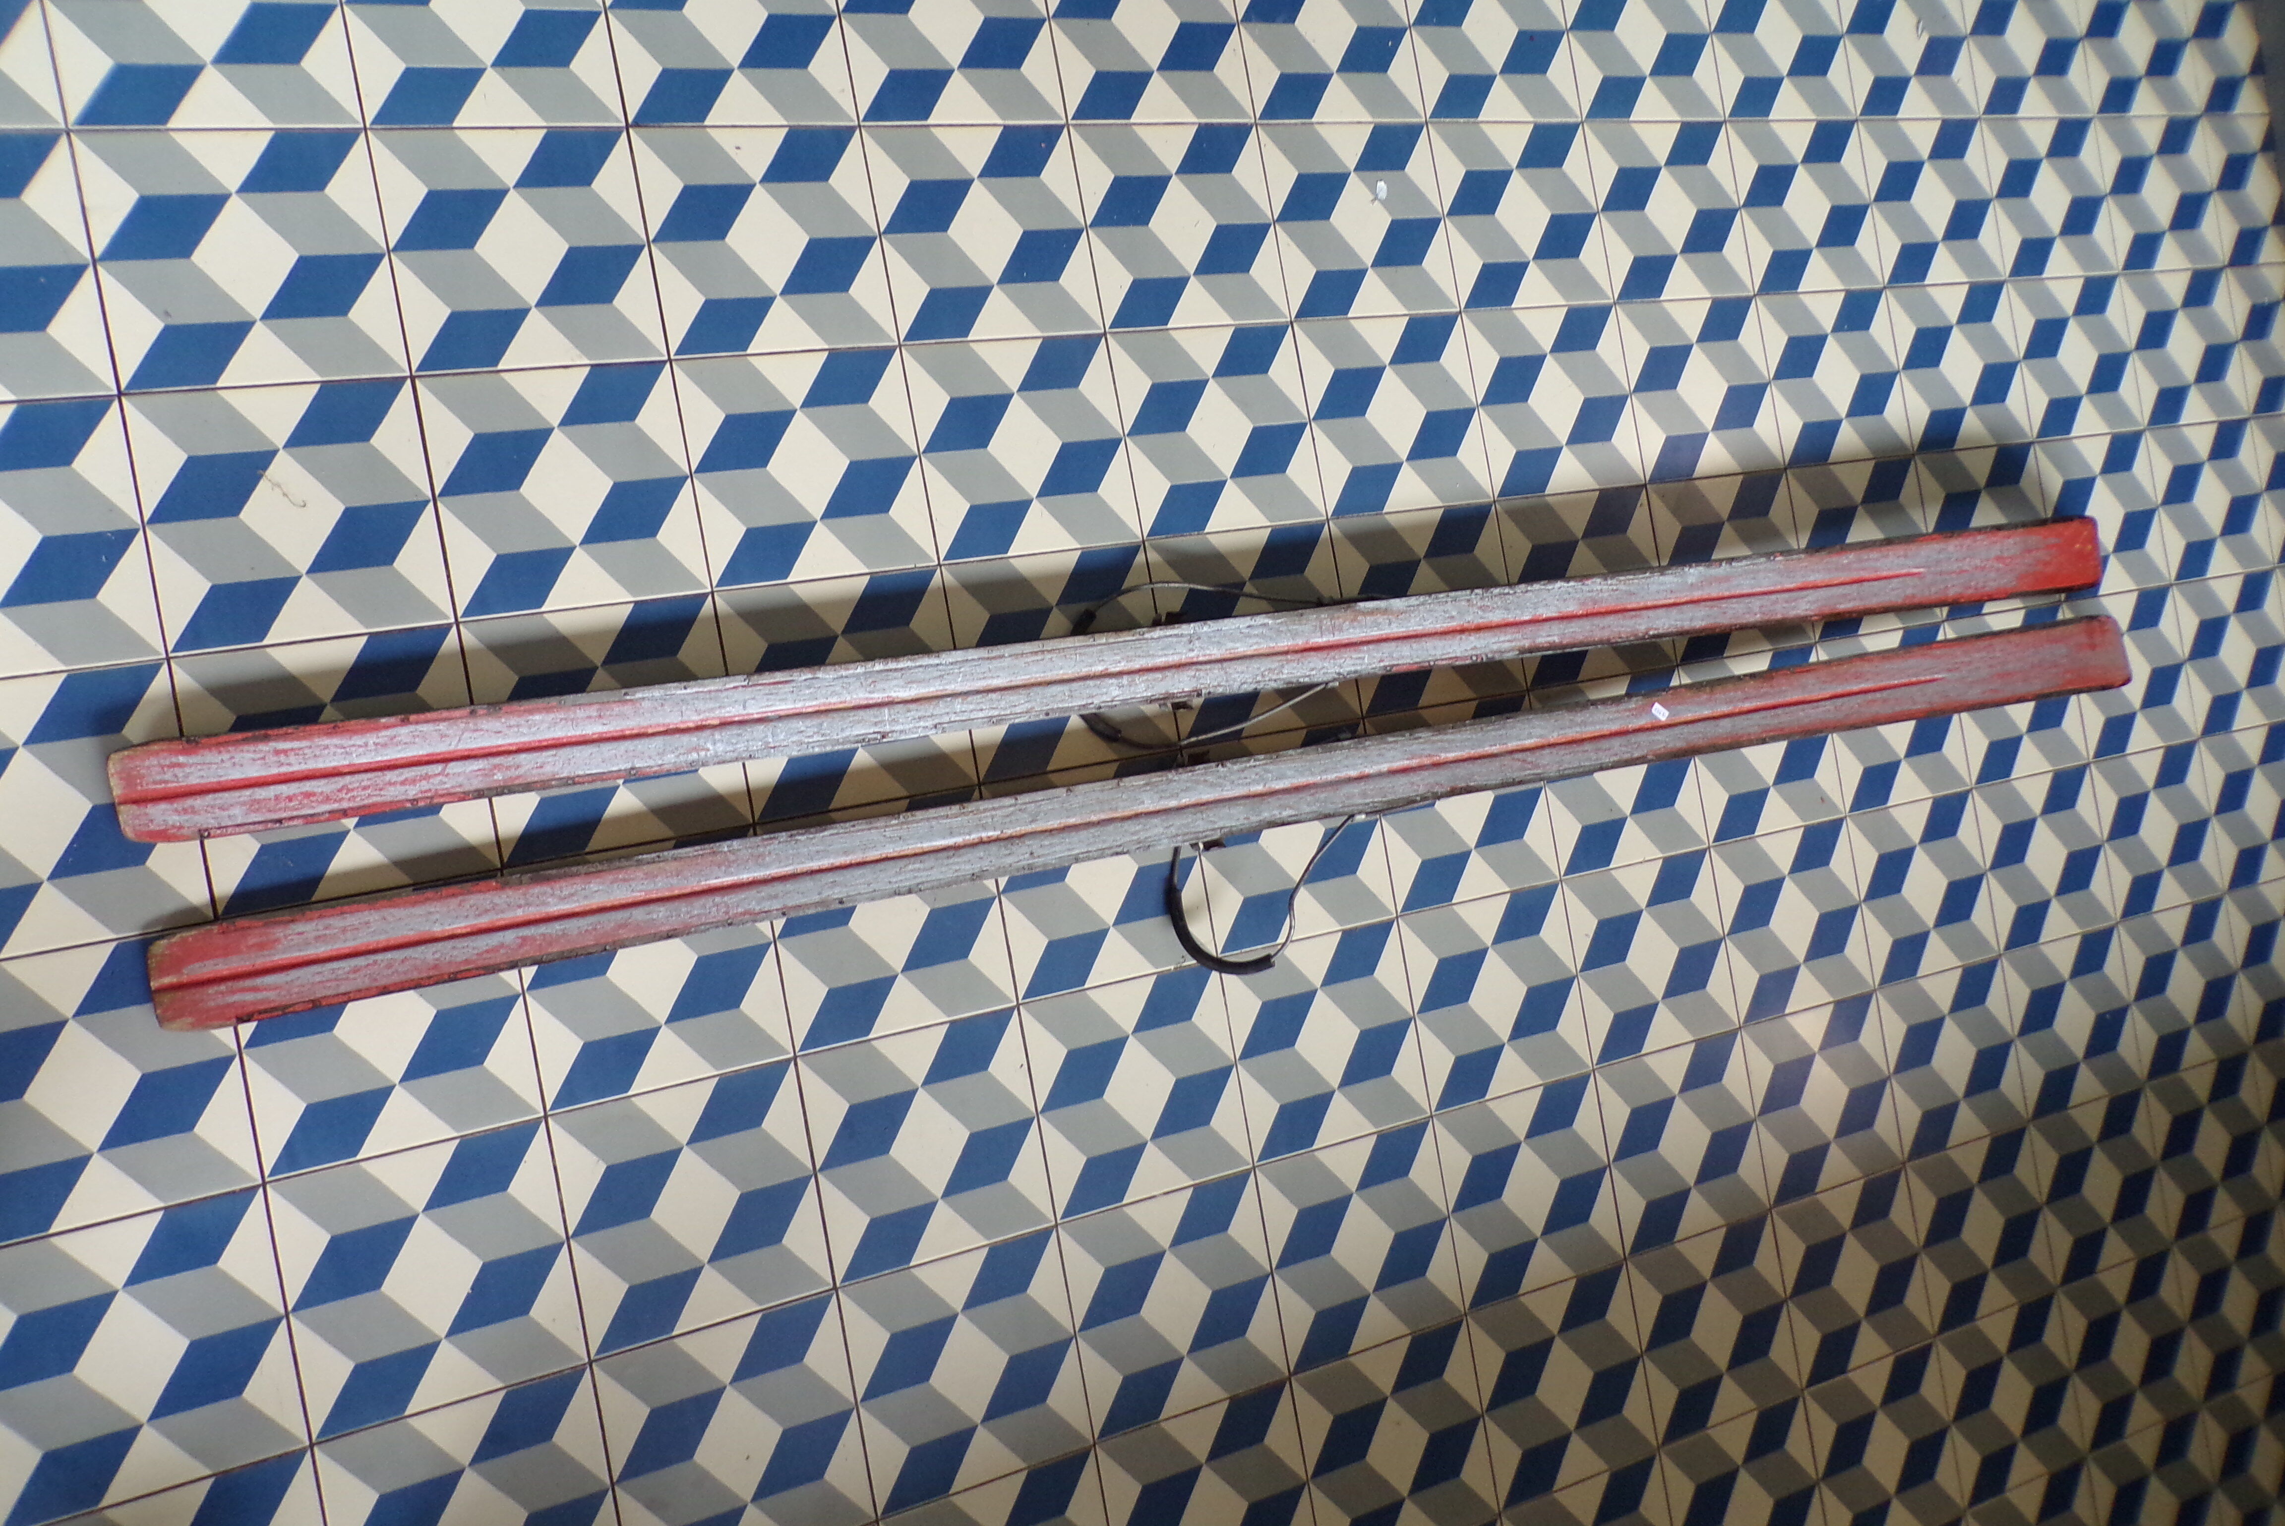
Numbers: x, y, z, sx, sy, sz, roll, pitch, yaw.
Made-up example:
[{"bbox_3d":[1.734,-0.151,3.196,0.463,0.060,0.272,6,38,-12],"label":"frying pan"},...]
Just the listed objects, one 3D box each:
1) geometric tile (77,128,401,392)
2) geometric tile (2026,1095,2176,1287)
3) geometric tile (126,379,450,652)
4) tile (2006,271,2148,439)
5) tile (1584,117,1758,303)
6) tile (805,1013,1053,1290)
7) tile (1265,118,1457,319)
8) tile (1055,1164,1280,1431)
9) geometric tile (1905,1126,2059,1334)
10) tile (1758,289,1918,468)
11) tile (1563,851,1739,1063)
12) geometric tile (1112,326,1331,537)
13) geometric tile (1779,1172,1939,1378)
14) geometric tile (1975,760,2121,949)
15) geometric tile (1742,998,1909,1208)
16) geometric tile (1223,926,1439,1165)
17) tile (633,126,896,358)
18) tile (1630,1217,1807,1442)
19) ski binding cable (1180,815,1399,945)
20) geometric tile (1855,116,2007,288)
[{"bbox_3d":[-0.690,-0.391,1.229,0.200,0.015,0.200,-10,90,-22],"label":"geometric tile"},{"bbox_3d":[1.156,0.504,1.918,0.200,0.012,0.200,-10,90,-22],"label":"geometric tile"},{"bbox_3d":[-0.659,-0.194,1.230,0.198,0.012,0.198,-10,90,-22],"label":"geometric tile"},{"bbox_3d":[1.168,-0.512,1.989,0.200,0.010,0.200,-10,90,-22],"label":"tile"},{"bbox_3d":[0.587,-0.614,1.762,0.200,0.010,0.200,-10,90,-22],"label":"tile"},{"bbox_3d":[-0.189,0.333,1.387,0.199,0.012,0.199,-10,90,-22],"label":"tile"},{"bbox_3d":[0.220,-0.550,1.610,0.198,0.012,0.198,-10,90,-22],"label":"tile"},{"bbox_3d":[0.029,0.498,1.459,0.200,0.015,0.200,-10,90,-22],"label":"tile"},{"bbox_3d":[0.973,0.535,1.841,0.200,0.015,0.200,-10,90,-22],"label":"geometric tile"},{"bbox_3d":[0.803,-0.448,1.838,0.200,0.010,0.200,-10,90,-22],"label":"tile"},{"bbox_3d":[0.540,0.205,1.688,0.200,0.015,0.200,-10,90,-22],"label":"tile"},{"bbox_3d":[0.073,-0.322,1.537,0.199,0.012,0.199,-10,90,-22],"label":"geometric tile"},{"bbox_3d":[0.792,0.569,1.764,0.200,0.010,0.200,-10,90,-22],"label":"geometric tile"},{"bbox_3d":[1.087,0.110,1.917,0.200,0.012,0.200,-10,90,-22],"label":"geometric tile"},{"bbox_3d":[0.758,0.371,1.764,0.199,0.012,0.199,-10,90,-22],"label":"geometric tile"},{"bbox_3d":[0.180,0.267,1.538,0.198,0.012,0.198,-10,90,-22],"label":"geometric tile"},{"bbox_3d":[-0.326,-0.455,1.387,0.199,0.012,0.199,-10,90,-22],"label":"tile"},{"bbox_3d":[0.609,0.599,1.689,0.200,0.015,0.200,-10,90,-22],"label":"tile"},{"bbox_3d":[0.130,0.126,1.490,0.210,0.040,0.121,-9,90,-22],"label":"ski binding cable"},{"bbox_3d":[0.952,-0.677,1.913,0.200,0.010,0.200,-10,90,-22],"label":"geometric tile"}]

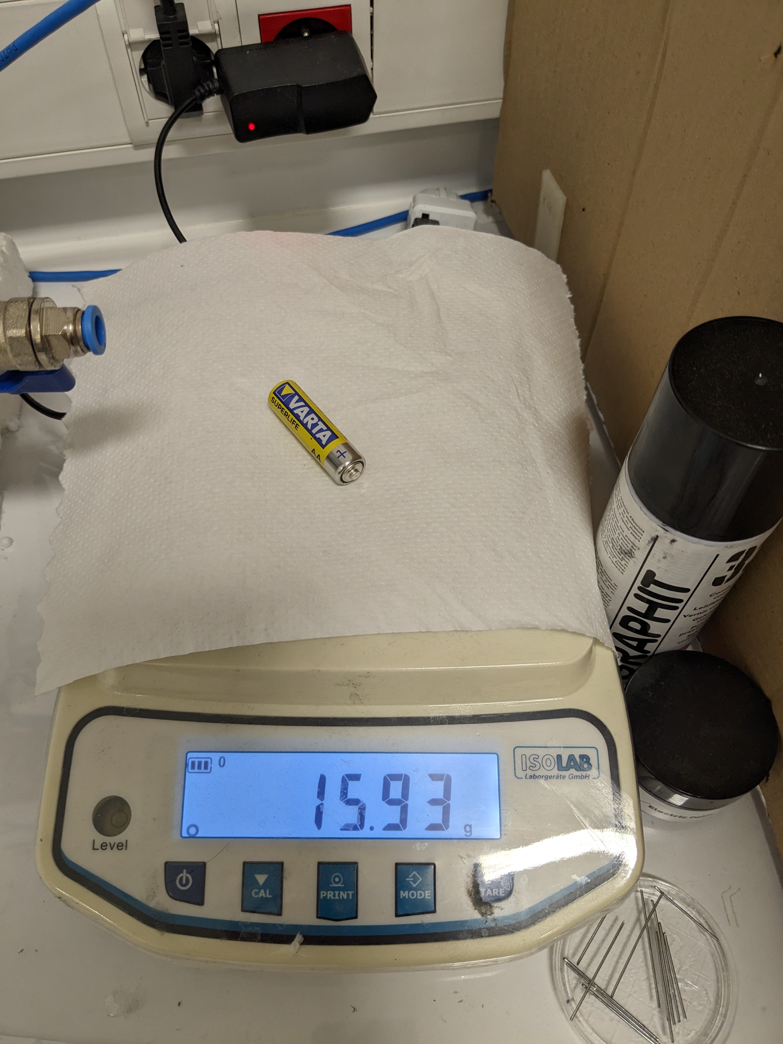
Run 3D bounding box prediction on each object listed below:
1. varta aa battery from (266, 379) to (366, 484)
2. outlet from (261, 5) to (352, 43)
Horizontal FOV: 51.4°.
[{"bbox_3d":[-0.029,-0.035,0.316,0.014,0.014,0.050,-32,62,-20],"label":"varta aa battery"},{"bbox_3d":[-0.043,-0.239,0.414,0.045,0.045,0.014,-11,57,-8],"label":"outlet"}]

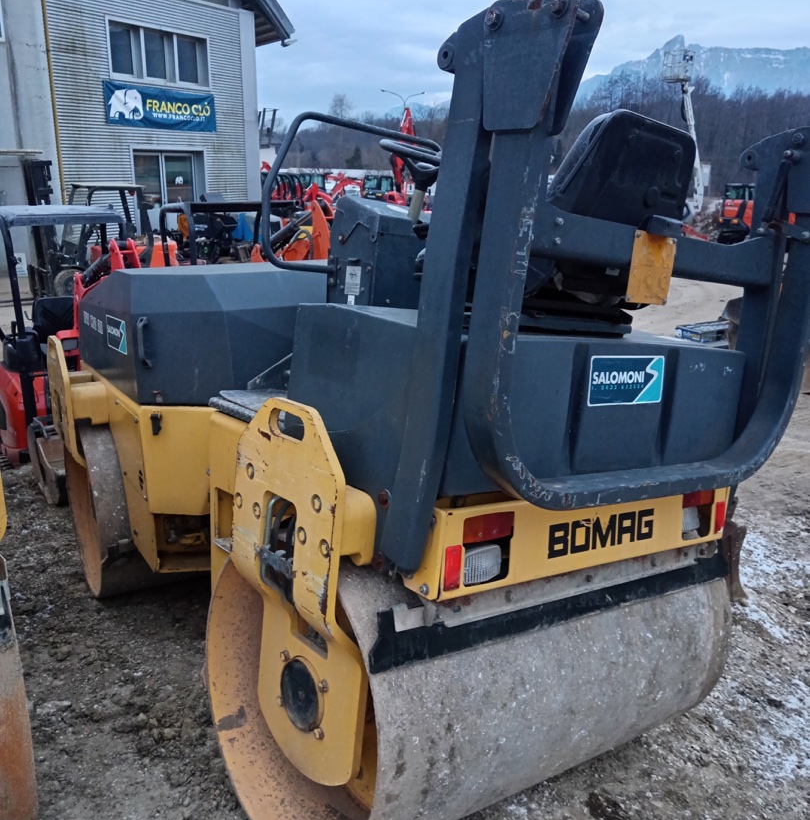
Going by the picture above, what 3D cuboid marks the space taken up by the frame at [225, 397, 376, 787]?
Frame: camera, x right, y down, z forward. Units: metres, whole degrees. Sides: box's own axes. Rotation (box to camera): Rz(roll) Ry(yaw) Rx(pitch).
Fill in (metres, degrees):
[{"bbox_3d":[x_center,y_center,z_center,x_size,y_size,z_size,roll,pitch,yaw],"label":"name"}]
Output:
[{"bbox_3d":[-0.204,0.368,1.767,0.180,0.790,0.390,-2,11,-38],"label":"frame"}]

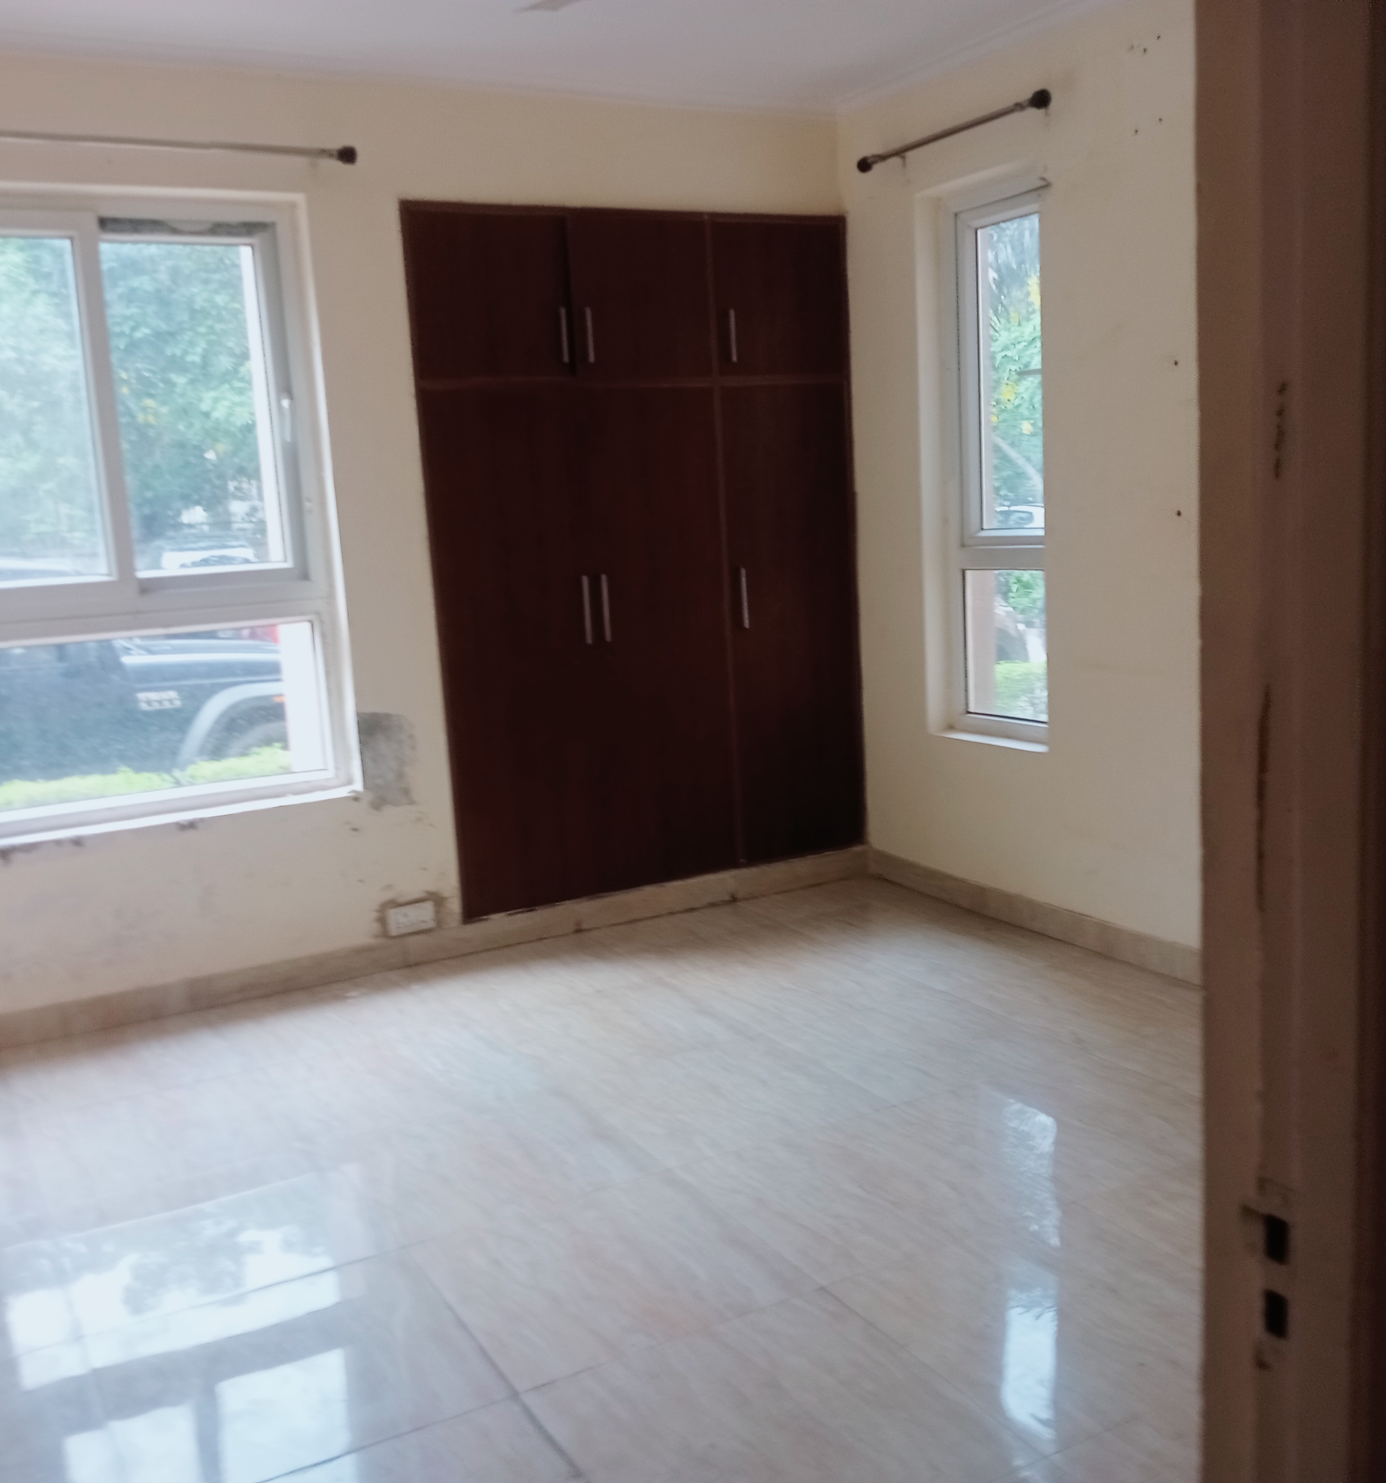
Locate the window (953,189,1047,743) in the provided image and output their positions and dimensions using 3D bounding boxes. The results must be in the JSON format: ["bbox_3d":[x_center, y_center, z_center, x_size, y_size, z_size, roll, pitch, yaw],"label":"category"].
[{"bbox_3d":[0.991,-0.838,4.938,0.080,1.670,0.540,-8,11,-28],"label":"window"}]

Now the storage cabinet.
[{"bbox_3d":[-0.242,-0.645,5.476,1.555,2.197,0.510,-8,11,-28],"label":"storage cabinet"}]

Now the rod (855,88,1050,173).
[{"bbox_3d":[0.773,-1.827,4.840,0.085,0.065,0.930,-8,11,-28],"label":"rod"}]

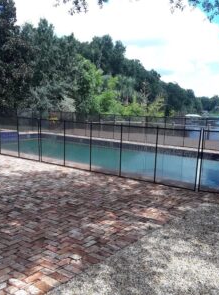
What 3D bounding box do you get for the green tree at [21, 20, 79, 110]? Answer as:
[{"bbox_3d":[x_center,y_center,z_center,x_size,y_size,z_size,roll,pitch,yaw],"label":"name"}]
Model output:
[{"bbox_3d":[-4.800,-6.000,26.000,5.300,8.600,5.000,1,7,0],"label":"green tree"}]

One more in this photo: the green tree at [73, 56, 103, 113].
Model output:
[{"bbox_3d":[-1.850,-5.050,28.000,3.000,5.900,3.000,1,7,0],"label":"green tree"}]

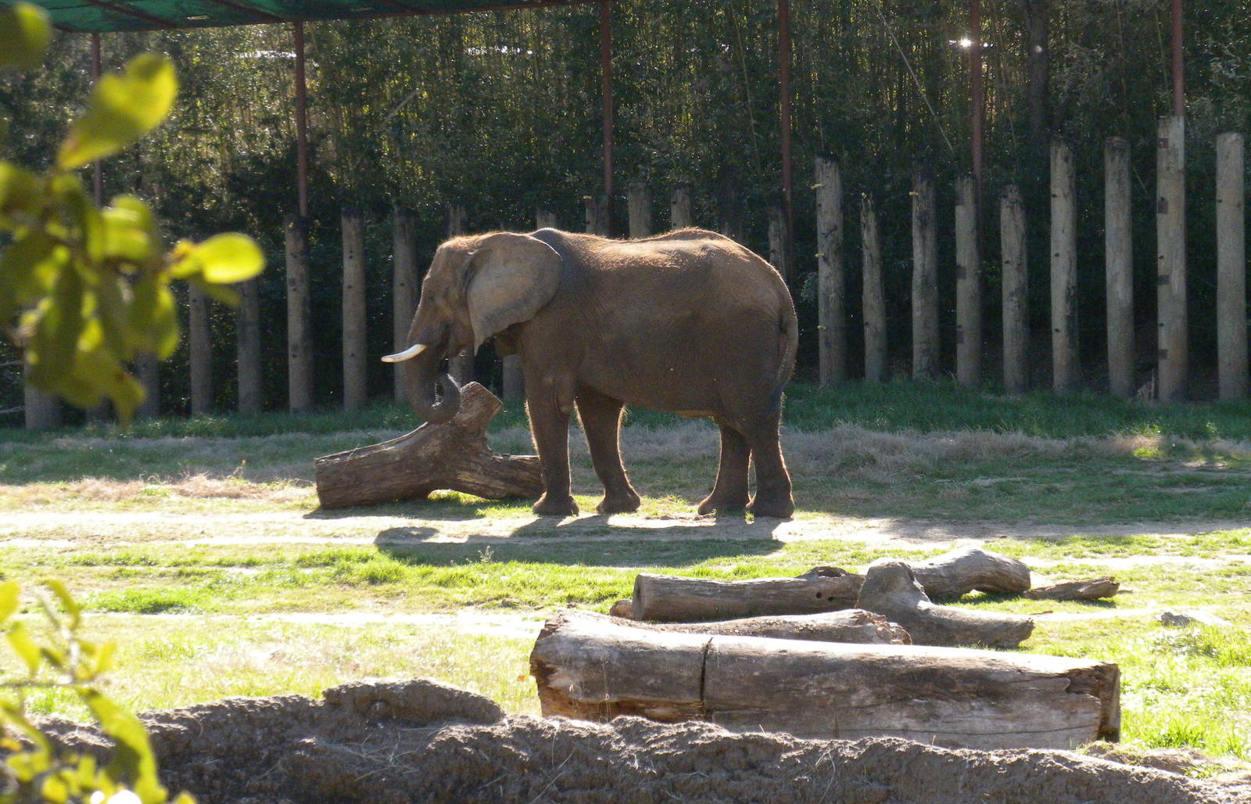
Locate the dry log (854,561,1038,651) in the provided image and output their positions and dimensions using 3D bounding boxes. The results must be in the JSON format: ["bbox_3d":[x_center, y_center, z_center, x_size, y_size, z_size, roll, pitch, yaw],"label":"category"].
[{"bbox_3d":[2.054,1.302,27.600,1.150,0.550,0.500,-1,3,0],"label":"dry log"}]

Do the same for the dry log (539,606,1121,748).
[{"bbox_3d":[1.164,1.652,25.275,3.520,0.640,0.660,3,6,22],"label":"dry log"}]

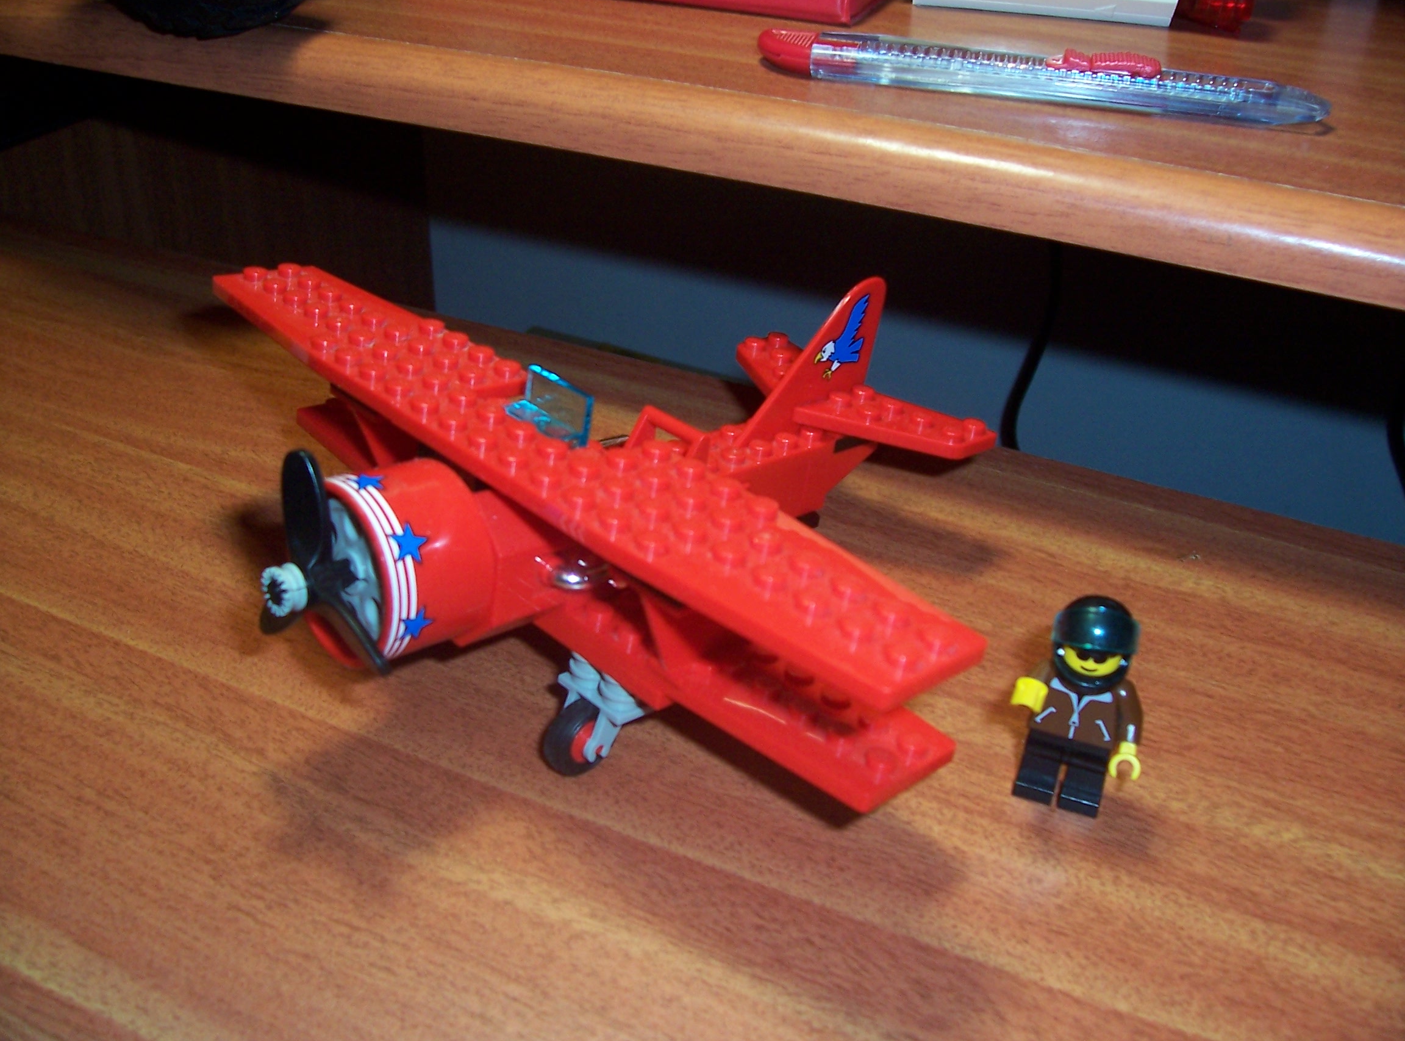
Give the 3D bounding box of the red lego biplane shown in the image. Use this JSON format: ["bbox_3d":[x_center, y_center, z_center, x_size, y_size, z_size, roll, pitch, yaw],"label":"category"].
[{"bbox_3d":[-0.013,-0.004,0.261,0.151,0.074,0.176,-17,36,-43],"label":"red lego biplane"}]

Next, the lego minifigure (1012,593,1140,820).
[{"bbox_3d":[0.064,0.033,0.235,0.024,0.042,0.018,13,35,16],"label":"lego minifigure"}]

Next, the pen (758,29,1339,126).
[{"bbox_3d":[0.079,-0.108,0.331,0.136,0.011,0.013,10,34,13],"label":"pen"}]

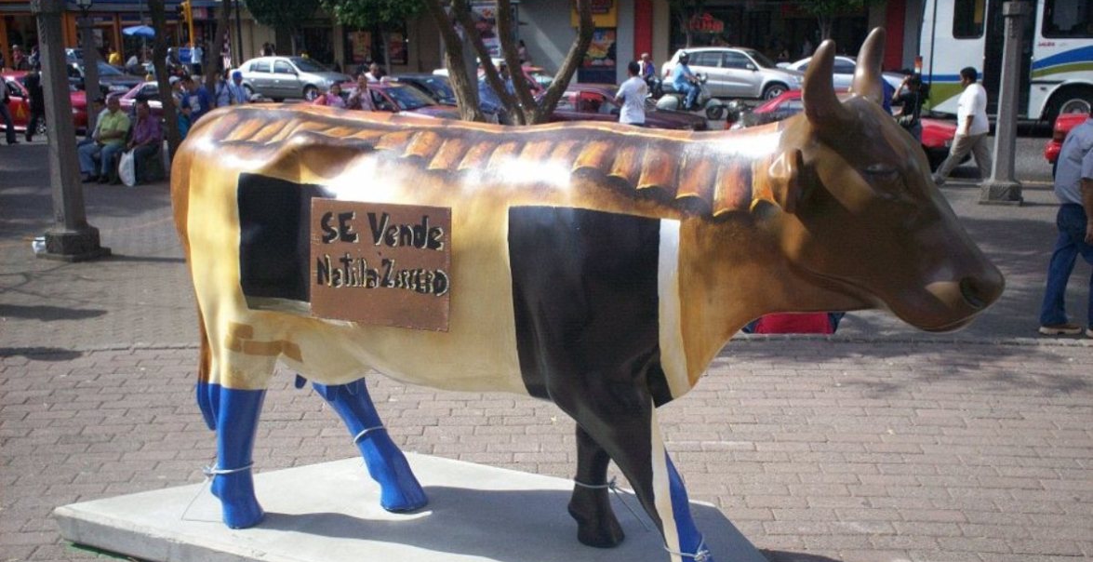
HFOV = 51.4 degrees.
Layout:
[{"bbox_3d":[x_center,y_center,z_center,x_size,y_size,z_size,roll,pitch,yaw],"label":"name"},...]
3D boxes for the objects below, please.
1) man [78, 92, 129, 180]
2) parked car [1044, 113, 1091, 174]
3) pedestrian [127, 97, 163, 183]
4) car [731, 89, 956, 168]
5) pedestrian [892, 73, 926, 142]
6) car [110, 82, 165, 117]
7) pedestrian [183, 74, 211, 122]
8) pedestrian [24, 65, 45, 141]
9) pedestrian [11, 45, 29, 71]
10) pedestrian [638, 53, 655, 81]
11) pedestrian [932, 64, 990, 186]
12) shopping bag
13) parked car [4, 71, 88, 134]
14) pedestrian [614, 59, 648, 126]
[{"bbox_3d":[-6.547,-2.109,16.834,0.580,1.270,0.820,11,17,41],"label":"man"},{"bbox_3d":[10.236,-2.390,18.258,4.200,1.390,1.670,2,12,16],"label":"parked car"},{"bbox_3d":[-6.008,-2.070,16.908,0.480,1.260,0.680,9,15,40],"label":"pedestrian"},{"bbox_3d":[5.441,-2.723,20.284,4.120,1.390,1.660,2,12,16],"label":"car"},{"bbox_3d":[5.575,-2.396,17.291,0.420,1.670,0.520,-10,14,-36],"label":"pedestrian"},{"bbox_3d":[-8.659,-4.105,27.400,4.250,1.400,1.680,5,12,25],"label":"car"},{"bbox_3d":[-6.118,-2.769,19.997,0.360,1.680,0.500,-10,17,-35],"label":"pedestrian"},{"bbox_3d":[-10.733,-3.694,24.054,0.600,1.680,0.500,-3,13,-10],"label":"pedestrian"},{"bbox_3d":[-21.179,-8.513,45.704,0.500,1.700,0.400,-8,14,-29],"label":"pedestrian"},{"bbox_3d":[3.104,-6.285,34.466,0.700,1.350,0.550,7,14,29],"label":"pedestrian"},{"bbox_3d":[5.815,-2.161,15.924,0.720,1.660,0.520,2,13,10],"label":"pedestrian"},{"bbox_3d":[-6.012,-1.621,16.300,0.240,0.530,0.200,-1,14,0],"label":"shopping bag"},{"bbox_3d":[-11.656,-3.856,25.045,4.200,1.400,1.670,2,12,15],"label":"parked car"},{"bbox_3d":[1.269,-2.457,17.059,0.500,1.710,0.380,-8,13,-29],"label":"pedestrian"}]

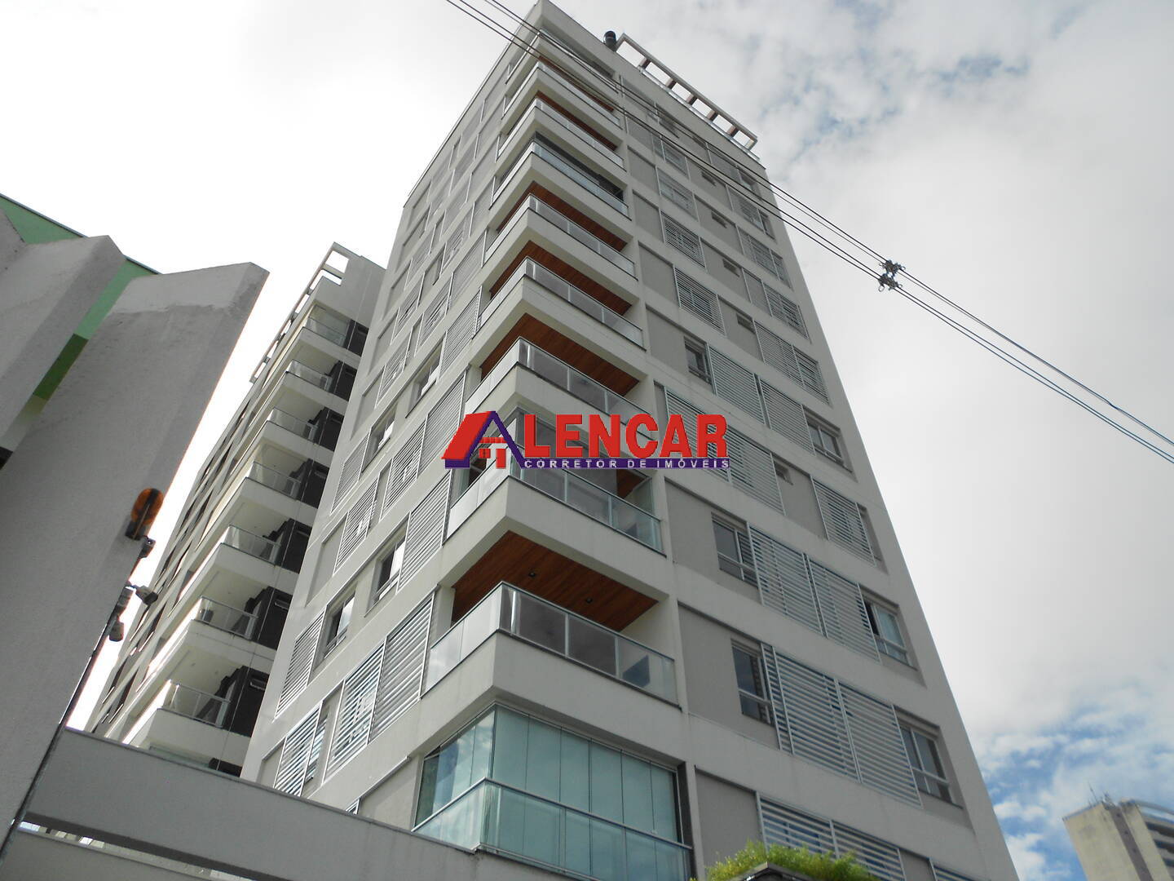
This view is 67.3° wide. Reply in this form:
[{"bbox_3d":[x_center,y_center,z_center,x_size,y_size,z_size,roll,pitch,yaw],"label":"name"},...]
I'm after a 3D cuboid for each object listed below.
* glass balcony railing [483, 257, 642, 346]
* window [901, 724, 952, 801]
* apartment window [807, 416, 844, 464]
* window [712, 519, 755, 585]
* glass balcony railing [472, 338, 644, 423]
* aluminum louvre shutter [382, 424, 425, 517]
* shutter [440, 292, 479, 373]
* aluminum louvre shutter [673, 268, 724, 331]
[{"bbox_3d":[-0.596,-2.321,19.525,3.219,0.739,1.972,28,-54,-24],"label":"glass balcony railing"},{"bbox_3d":[6.226,5.978,16.405,1.363,1.372,0.090,29,-54,-24],"label":"window"},{"bbox_3d":[6.155,0.122,22.839,1.363,1.372,0.090,29,-54,-24],"label":"apartment window"},{"bbox_3d":[2.978,2.269,16.888,1.334,1.372,0.090,29,-54,-24],"label":"window"},{"bbox_3d":[-0.576,-0.320,17.359,3.137,0.811,2.047,29,-54,-24],"label":"glass balcony railing"},{"bbox_3d":[-3.933,0.576,19.004,0.060,2.015,1.580,29,-54,-24],"label":"aluminum louvre shutter"},{"bbox_3d":[-2.861,-2.426,20.202,0.060,1.975,1.592,28,-54,-24],"label":"shutter"},{"bbox_3d":[2.996,-3.660,23.466,1.584,1.980,0.059,29,-54,-25],"label":"aluminum louvre shutter"}]

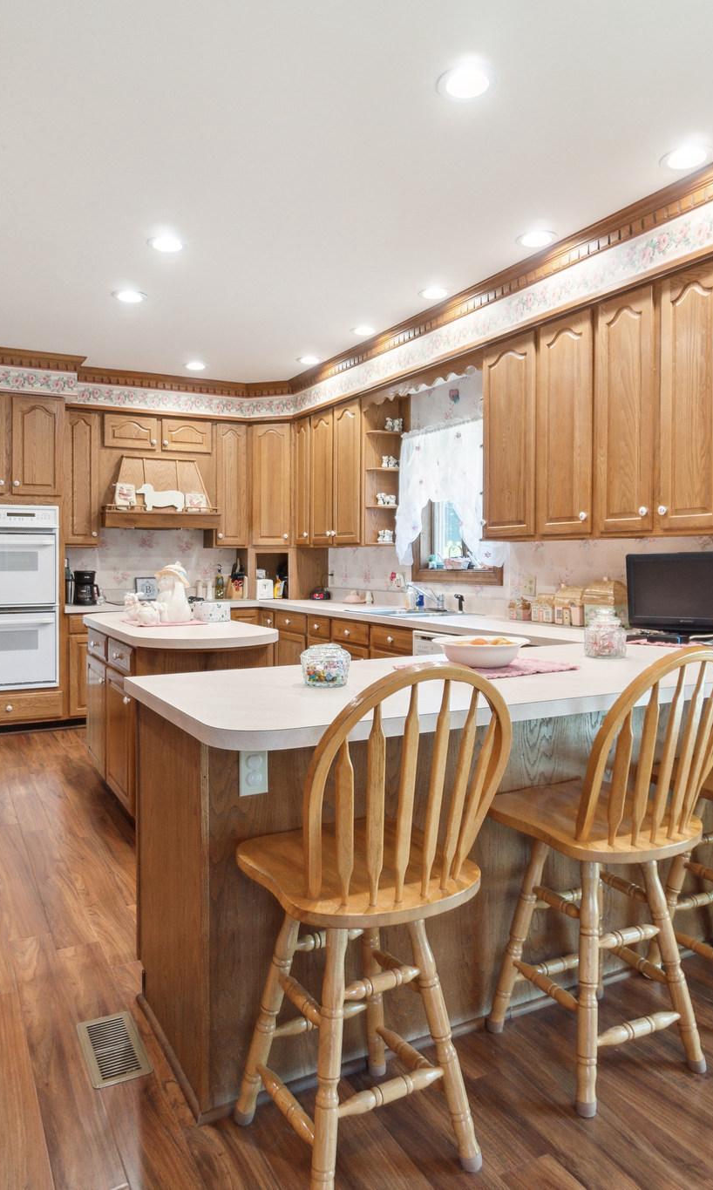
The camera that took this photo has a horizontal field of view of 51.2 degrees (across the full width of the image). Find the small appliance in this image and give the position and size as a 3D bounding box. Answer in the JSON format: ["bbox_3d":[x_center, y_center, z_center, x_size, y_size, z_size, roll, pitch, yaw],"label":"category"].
[{"bbox_3d":[-2.053,-0.060,5.650,0.200,0.255,0.190,-1,2,-29],"label":"small appliance"}]

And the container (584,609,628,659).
[{"bbox_3d":[0.831,0.126,2.498,0.135,0.147,0.135,-1,2,-29],"label":"container"}]

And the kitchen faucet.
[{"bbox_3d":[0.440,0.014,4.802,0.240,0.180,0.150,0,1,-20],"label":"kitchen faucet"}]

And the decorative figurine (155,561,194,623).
[{"bbox_3d":[-1.001,-0.019,4.123,0.180,0.330,0.165,-1,2,-41],"label":"decorative figurine"}]

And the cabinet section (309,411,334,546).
[{"bbox_3d":[-0.154,-0.926,6.031,0.310,1.070,0.410,-1,2,-30],"label":"cabinet section"}]

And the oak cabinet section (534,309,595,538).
[{"bbox_3d":[1.017,-0.810,3.579,0.027,1.032,0.340,-1,2,-30],"label":"oak cabinet section"}]

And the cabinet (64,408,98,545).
[{"bbox_3d":[-2.173,-0.904,5.779,0.300,1.045,0.340,-1,2,-29],"label":"cabinet"}]

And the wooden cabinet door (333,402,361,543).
[{"bbox_3d":[-0.055,-0.890,5.471,0.027,1.037,0.380,-1,2,-30],"label":"wooden cabinet door"}]

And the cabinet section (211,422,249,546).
[{"bbox_3d":[-1.166,-0.970,6.710,0.320,1.070,0.310,-1,2,-30],"label":"cabinet section"}]

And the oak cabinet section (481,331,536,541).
[{"bbox_3d":[0.818,-0.828,3.931,0.027,1.030,0.386,-1,2,-30],"label":"oak cabinet section"}]

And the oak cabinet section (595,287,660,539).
[{"bbox_3d":[1.194,-0.794,3.267,0.027,1.035,0.305,-1,2,-30],"label":"oak cabinet section"}]

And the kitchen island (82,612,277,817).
[{"bbox_3d":[-0.933,0.601,3.763,0.660,0.914,1.710,-1,2,-29],"label":"kitchen island"}]

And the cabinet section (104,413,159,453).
[{"bbox_3d":[-1.927,-1.355,6.277,0.450,0.280,0.310,-1,2,-30],"label":"cabinet section"}]

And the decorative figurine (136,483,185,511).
[{"bbox_3d":[-1.541,-0.758,5.853,0.375,0.210,0.030,-1,2,-29],"label":"decorative figurine"}]

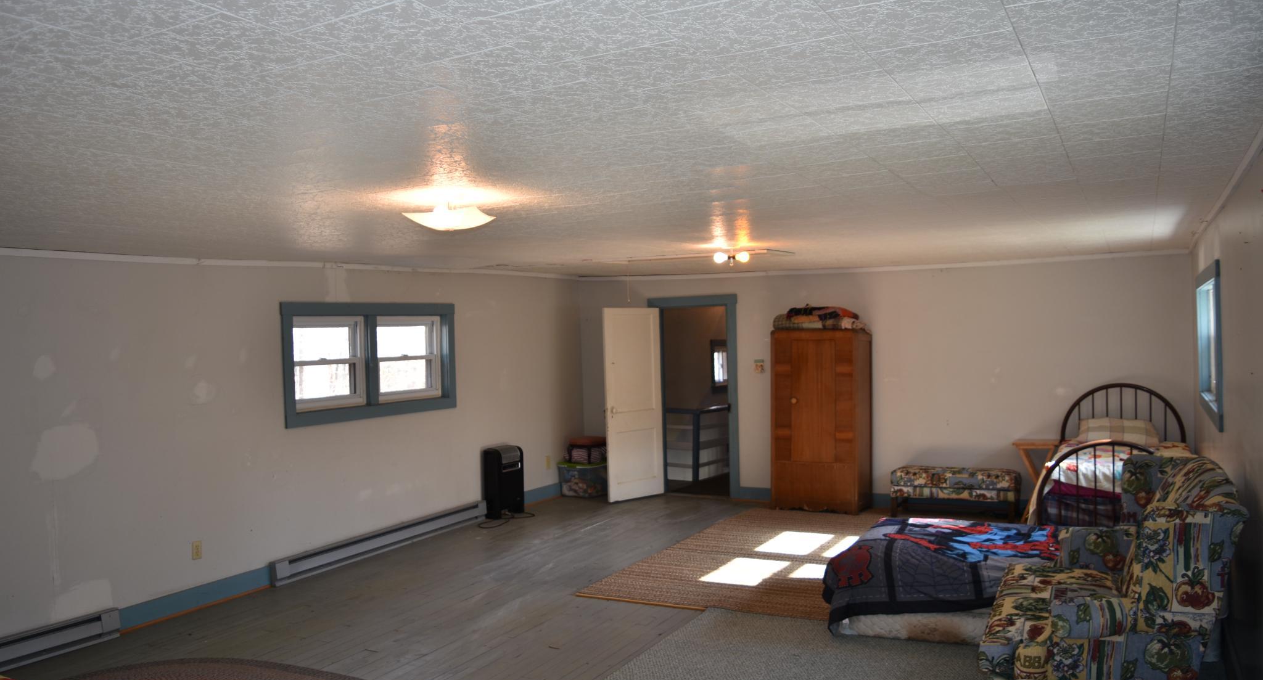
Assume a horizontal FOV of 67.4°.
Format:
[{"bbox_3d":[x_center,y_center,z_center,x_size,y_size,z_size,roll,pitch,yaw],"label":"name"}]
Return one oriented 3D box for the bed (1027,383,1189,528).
[{"bbox_3d":[3.723,1.015,7.252,1.020,1.234,2.060,-1,1,28],"label":"bed"}]

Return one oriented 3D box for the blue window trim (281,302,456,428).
[{"bbox_3d":[-2.121,0.161,7.846,0.110,0.930,2.030,-1,1,28],"label":"blue window trim"}]

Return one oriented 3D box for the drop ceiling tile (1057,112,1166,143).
[{"bbox_3d":[1.468,-0.650,2.909,0.305,0.016,0.305,-1,1,28],"label":"drop ceiling tile"}]

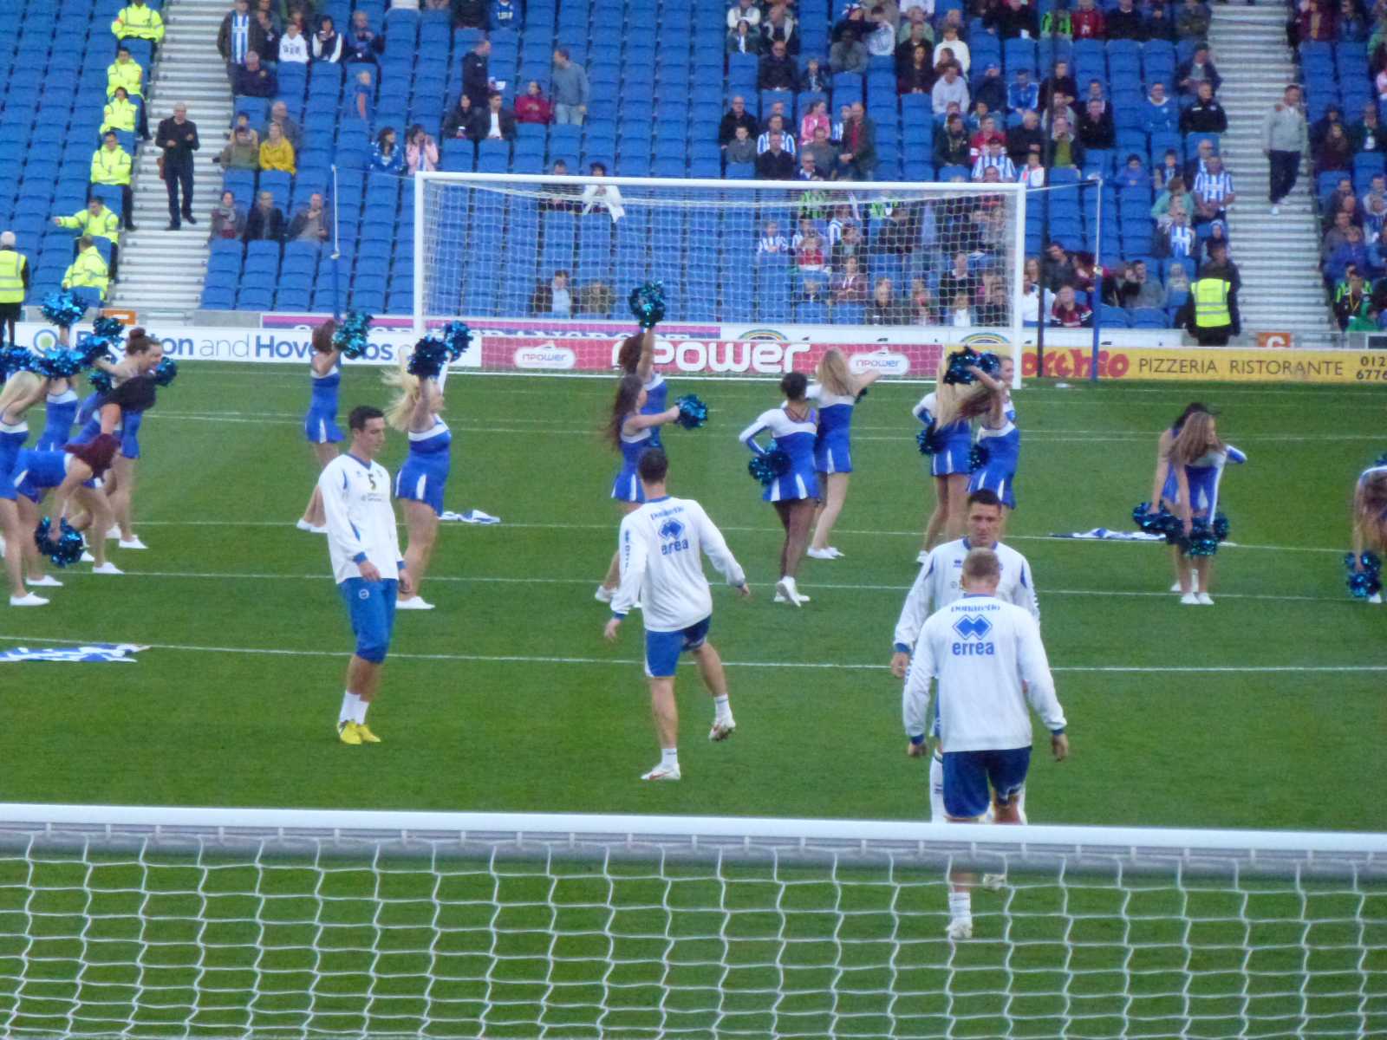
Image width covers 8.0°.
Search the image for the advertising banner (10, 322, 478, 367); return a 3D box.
[{"bbox_3d":[-5.752,-2.253,128.700,6.000,0.460,0.120,1,3,0],"label":"advertising banner"}]

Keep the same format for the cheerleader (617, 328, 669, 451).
[{"bbox_3d":[-0.396,-0.682,78.500,0.500,1.770,0.500,1,3,7],"label":"cheerleader"}]

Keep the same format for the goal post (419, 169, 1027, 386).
[{"bbox_3d":[0.325,-3.017,124.796,7.540,2.550,2.050,1,3,0],"label":"goal post"}]

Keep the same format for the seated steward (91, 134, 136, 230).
[{"bbox_3d":[-7.993,-4.669,137.300,0.620,1.340,0.750,1,3,-6],"label":"seated steward"}]

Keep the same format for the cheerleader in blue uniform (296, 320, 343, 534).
[{"bbox_3d":[-2.954,-0.750,79.400,0.500,1.670,0.500,0,3,-32],"label":"cheerleader in blue uniform"}]

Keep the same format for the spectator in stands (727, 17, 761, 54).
[{"bbox_3d":[0.729,-6.750,144.843,0.480,1.050,0.650,1,3,0],"label":"spectator in stands"}]

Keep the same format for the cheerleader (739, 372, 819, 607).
[{"bbox_3d":[0.599,-0.211,69.400,0.540,1.620,0.440,2,3,9],"label":"cheerleader"}]

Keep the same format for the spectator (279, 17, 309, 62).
[{"bbox_3d":[-5.729,-6.602,142.886,0.440,1.150,0.680,1,3,0],"label":"spectator"}]

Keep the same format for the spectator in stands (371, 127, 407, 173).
[{"bbox_3d":[-4.277,-4.908,139.528,0.470,1.200,0.700,1,3,-6],"label":"spectator in stands"}]

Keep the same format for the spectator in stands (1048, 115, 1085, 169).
[{"bbox_3d":[5.253,-5.069,140.742,0.520,1.250,0.720,1,3,3],"label":"spectator in stands"}]

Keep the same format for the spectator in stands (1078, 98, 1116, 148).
[{"bbox_3d":[5.696,-5.335,141.129,0.500,1.270,0.720,1,3,0],"label":"spectator in stands"}]

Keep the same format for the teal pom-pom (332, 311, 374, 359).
[{"bbox_3d":[-2.698,-1.463,79.000,0.320,0.370,0.320,1,3,0],"label":"teal pom-pom"}]

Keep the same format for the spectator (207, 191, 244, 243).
[{"bbox_3d":[-6.447,-3.909,137.326,0.520,1.220,0.720,1,3,-5],"label":"spectator"}]

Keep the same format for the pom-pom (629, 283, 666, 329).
[{"bbox_3d":[-0.358,-1.667,77.500,0.290,0.360,0.290,1,3,0],"label":"pom-pom"}]

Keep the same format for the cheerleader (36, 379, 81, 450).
[{"bbox_3d":[-4.676,-0.568,73.400,0.450,1.720,0.480,-1,3,-35],"label":"cheerleader"}]

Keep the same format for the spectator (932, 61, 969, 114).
[{"bbox_3d":[3.668,-5.923,142.706,0.540,1.250,0.720,2,3,8],"label":"spectator"}]

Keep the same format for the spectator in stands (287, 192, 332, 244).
[{"bbox_3d":[-5.275,-3.897,136.891,0.600,1.200,0.800,1,3,0],"label":"spectator in stands"}]

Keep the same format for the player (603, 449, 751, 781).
[{"bbox_3d":[-0.104,0.492,52.929,0.720,1.740,0.600,0,3,-17],"label":"player"}]

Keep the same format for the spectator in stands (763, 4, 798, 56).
[{"bbox_3d":[1.246,-6.878,144.833,0.520,1.250,0.720,1,3,5],"label":"spectator in stands"}]

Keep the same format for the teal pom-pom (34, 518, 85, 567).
[{"bbox_3d":[-4.464,0.160,70.200,0.350,0.350,0.330,1,3,0],"label":"teal pom-pom"}]

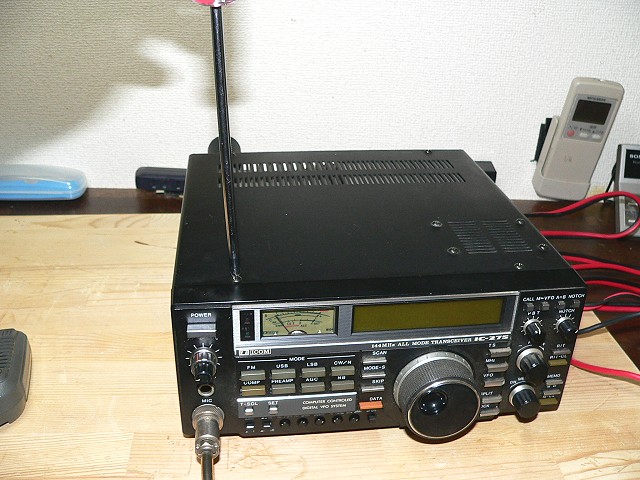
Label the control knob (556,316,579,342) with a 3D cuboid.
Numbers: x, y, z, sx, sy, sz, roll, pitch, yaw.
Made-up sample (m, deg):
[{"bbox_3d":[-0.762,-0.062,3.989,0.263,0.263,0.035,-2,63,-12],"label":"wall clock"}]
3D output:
[{"bbox_3d":[0.149,0.054,0.399,0.011,0.011,0.011,-2,28,-7],"label":"control knob"}]

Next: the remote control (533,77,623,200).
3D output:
[{"bbox_3d":[0.290,-0.112,0.755,0.057,0.135,0.026,7,29,-4],"label":"remote control"}]

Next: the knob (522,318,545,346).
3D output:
[{"bbox_3d":[0.128,0.054,0.396,0.011,0.011,0.011,-2,28,-7],"label":"knob"}]

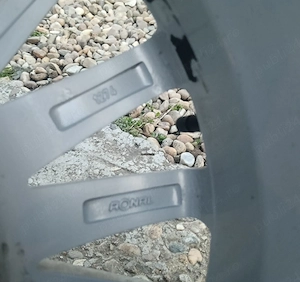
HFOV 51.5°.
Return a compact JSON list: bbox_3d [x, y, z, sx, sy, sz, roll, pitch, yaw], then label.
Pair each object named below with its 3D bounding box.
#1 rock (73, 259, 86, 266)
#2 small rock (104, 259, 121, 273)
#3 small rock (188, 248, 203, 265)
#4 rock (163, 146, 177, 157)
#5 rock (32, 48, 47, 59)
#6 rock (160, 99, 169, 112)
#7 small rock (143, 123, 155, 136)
[{"bbox_3d":[-0.091,0.159,0.404,0.018,0.008,0.012,0,52,0],"label":"rock"},{"bbox_3d":[-0.052,0.176,0.437,0.023,0.011,0.019,0,53,0],"label":"small rock"},{"bbox_3d":[0.067,0.169,0.456,0.020,0.014,0.024,0,45,0],"label":"small rock"},{"bbox_3d":[0.037,0.019,0.555,0.024,0.014,0.021,0,53,0],"label":"rock"},{"bbox_3d":[-0.256,-0.203,0.723,0.033,0.017,0.031,0,53,0],"label":"rock"},{"bbox_3d":[0.028,-0.065,0.579,0.016,0.016,0.028,23,55,17],"label":"rock"},{"bbox_3d":[-0.001,-0.021,0.586,0.021,0.013,0.025,0,53,0],"label":"small rock"}]

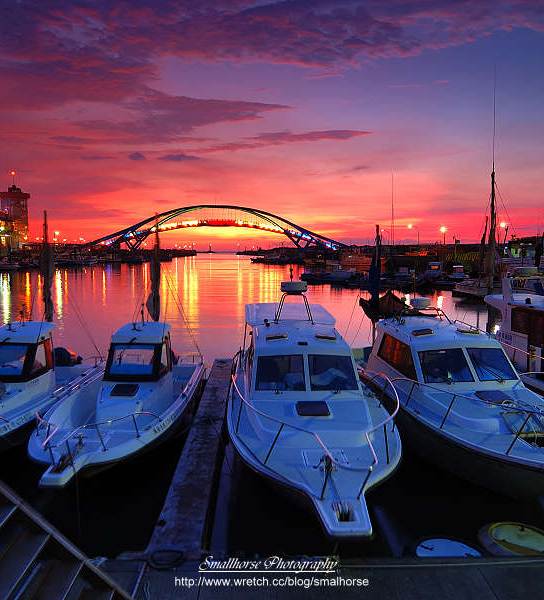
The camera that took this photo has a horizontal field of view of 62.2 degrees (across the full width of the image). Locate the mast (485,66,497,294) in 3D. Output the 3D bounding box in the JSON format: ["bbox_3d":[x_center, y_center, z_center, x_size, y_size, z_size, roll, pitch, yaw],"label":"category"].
[{"bbox_3d":[17.200,-9.143,35.236,0.700,17.200,0.700,0,6,0],"label":"mast"}]

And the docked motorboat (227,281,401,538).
[{"bbox_3d":[0.500,1.595,8.715,2.750,3.500,8.600,0,6,-3],"label":"docked motorboat"}]

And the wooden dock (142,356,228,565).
[{"bbox_3d":[-1.410,2.711,10.291,0.700,0.350,9.900,0,6,-2],"label":"wooden dock"}]

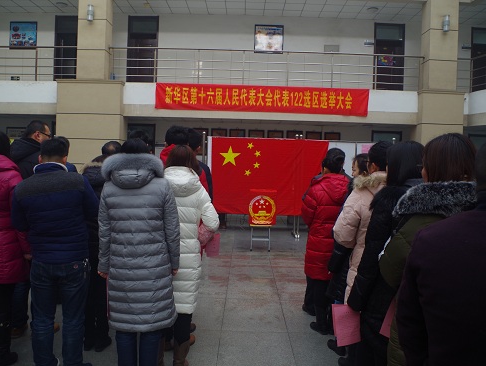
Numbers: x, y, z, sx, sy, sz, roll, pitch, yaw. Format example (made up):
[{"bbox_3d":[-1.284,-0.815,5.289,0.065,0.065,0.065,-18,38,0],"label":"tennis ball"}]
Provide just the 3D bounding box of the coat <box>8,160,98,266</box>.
[{"bbox_3d":[-1.379,0.223,3.030,0.600,0.740,0.370,1,3,-8],"label":"coat"}]

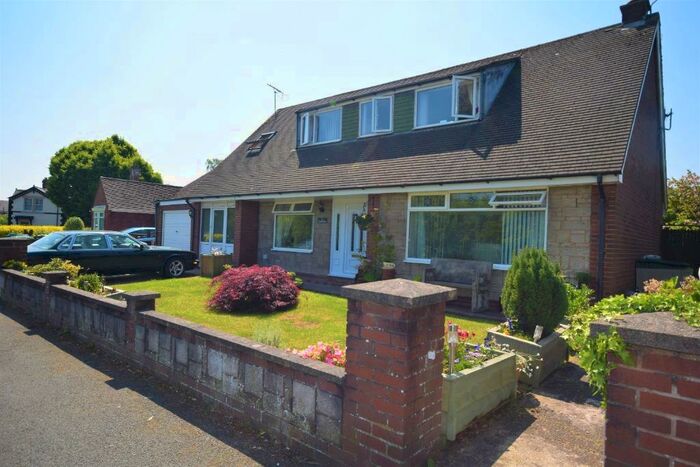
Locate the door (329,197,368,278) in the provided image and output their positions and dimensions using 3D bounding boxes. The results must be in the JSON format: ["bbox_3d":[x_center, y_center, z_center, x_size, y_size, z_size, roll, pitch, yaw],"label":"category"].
[{"bbox_3d":[-0.015,0.095,10.533,1.240,2.100,0.100,2,-1,39],"label":"door"}]

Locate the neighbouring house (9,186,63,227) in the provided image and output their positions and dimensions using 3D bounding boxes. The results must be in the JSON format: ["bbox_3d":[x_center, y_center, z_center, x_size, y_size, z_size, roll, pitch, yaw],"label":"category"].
[{"bbox_3d":[-46.620,-3.035,60.496,7.200,6.500,7.500,2,0,-41],"label":"neighbouring house"}]

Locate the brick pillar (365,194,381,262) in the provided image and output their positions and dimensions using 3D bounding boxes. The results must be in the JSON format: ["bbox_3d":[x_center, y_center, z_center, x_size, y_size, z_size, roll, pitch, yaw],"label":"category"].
[{"bbox_3d":[0.611,0.156,10.042,0.380,2.200,0.280,2,0,38],"label":"brick pillar"}]

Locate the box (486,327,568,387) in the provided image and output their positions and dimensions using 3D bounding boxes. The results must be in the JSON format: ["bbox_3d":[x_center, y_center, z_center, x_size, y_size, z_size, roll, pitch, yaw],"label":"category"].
[{"bbox_3d":[2.011,1.300,4.579,0.560,0.400,1.030,2,0,43],"label":"box"}]

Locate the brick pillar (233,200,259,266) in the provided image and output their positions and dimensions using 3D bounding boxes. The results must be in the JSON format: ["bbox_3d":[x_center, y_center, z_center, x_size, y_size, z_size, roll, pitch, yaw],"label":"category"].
[{"bbox_3d":[-3.203,0.116,12.644,0.250,2.150,0.630,2,-1,39],"label":"brick pillar"}]

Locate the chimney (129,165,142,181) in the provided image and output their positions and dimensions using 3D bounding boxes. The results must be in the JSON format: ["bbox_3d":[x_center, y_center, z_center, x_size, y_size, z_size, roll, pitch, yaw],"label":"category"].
[{"bbox_3d":[-14.865,-4.108,28.300,0.750,1.250,0.750,2,0,38],"label":"chimney"}]

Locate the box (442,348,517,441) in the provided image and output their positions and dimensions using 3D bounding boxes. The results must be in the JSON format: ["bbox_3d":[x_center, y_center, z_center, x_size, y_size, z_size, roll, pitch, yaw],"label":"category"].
[{"bbox_3d":[0.819,1.155,3.171,0.500,0.410,1.040,2,-1,44],"label":"box"}]

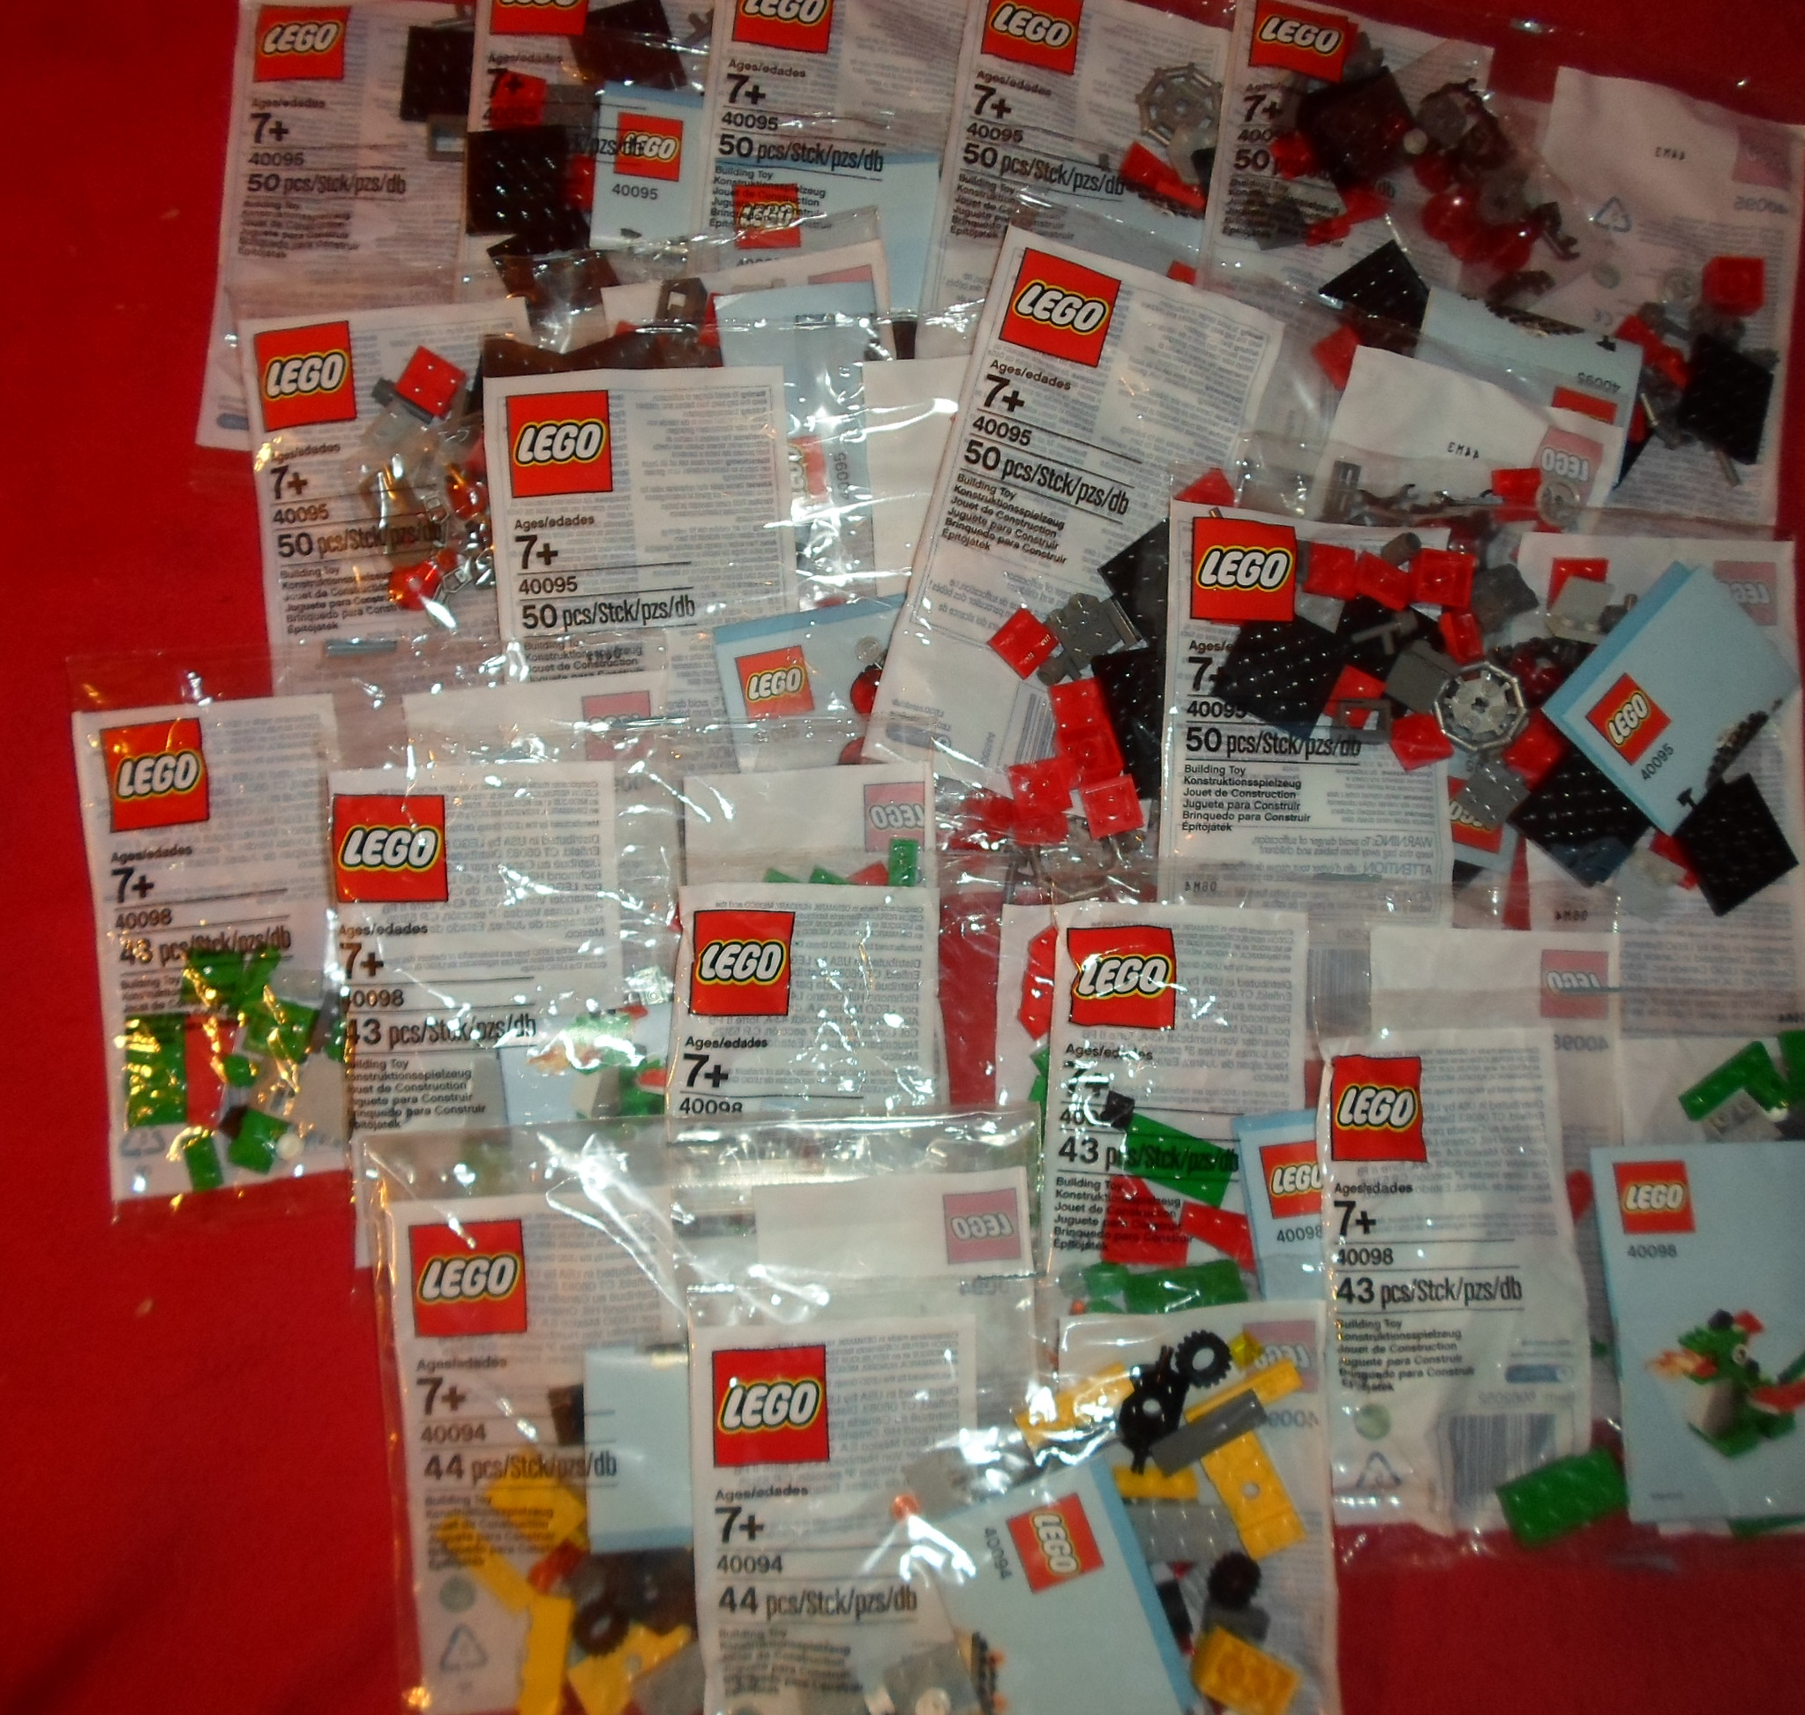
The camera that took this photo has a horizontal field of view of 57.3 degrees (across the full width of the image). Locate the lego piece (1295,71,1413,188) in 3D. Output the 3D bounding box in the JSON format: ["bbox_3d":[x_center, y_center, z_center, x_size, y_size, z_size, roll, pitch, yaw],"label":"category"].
[{"bbox_3d":[0.149,-0.235,0.534,0.032,0.005,0.032,-19,80,-4],"label":"lego piece"}]

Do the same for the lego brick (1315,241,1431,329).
[{"bbox_3d":[0.156,-0.178,0.533,0.032,0.005,0.032,-35,82,-6],"label":"lego brick"}]

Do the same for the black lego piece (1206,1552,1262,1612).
[{"bbox_3d":[0.089,0.195,0.445,0.015,0.006,0.015,0,80,-1],"label":"black lego piece"}]

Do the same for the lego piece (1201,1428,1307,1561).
[{"bbox_3d":[0.097,0.177,0.459,0.016,0.005,0.032,-29,82,-5],"label":"lego piece"}]

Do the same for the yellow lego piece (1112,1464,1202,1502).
[{"bbox_3d":[0.068,0.170,0.448,0.024,0.006,0.009,0,80,-1],"label":"yellow lego piece"}]

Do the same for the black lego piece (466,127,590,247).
[{"bbox_3d":[-0.121,-0.214,0.524,0.033,0.005,0.033,-3,80,-1],"label":"black lego piece"}]

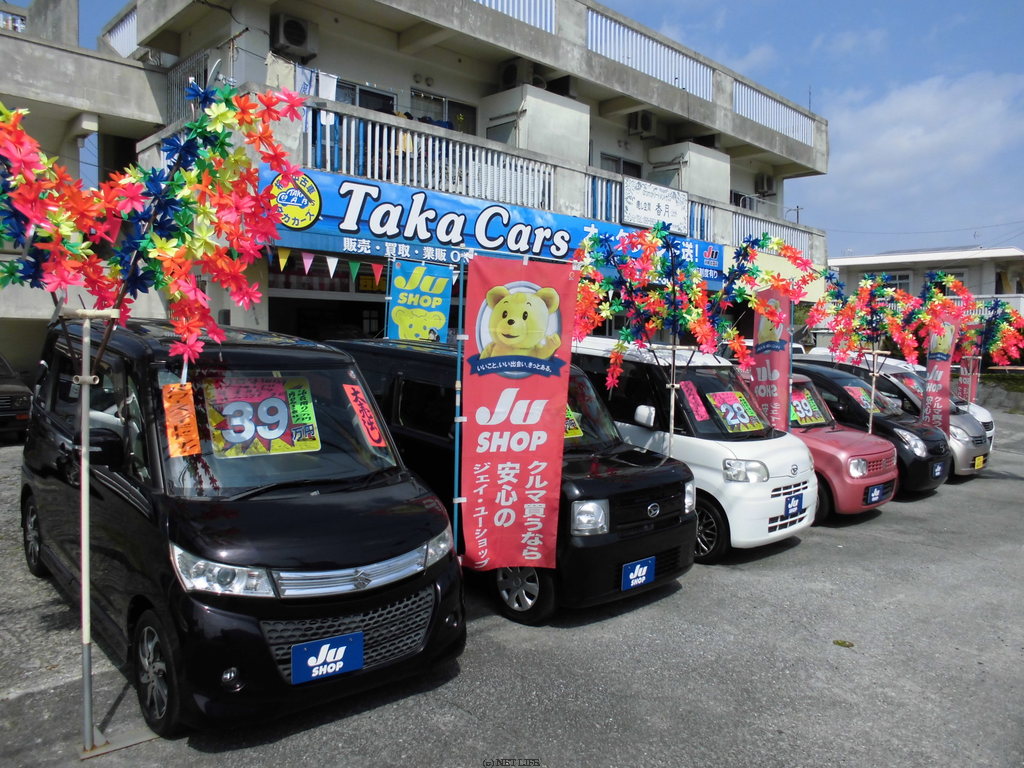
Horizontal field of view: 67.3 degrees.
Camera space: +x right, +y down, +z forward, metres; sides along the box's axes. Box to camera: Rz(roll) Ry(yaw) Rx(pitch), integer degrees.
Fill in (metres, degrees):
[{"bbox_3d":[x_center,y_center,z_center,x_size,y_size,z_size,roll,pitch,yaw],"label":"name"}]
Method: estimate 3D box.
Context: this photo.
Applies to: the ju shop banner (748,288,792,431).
[{"bbox_3d":[2.671,-0.139,7.900,0.060,1.800,0.600,1,3,-19],"label":"ju shop banner"}]

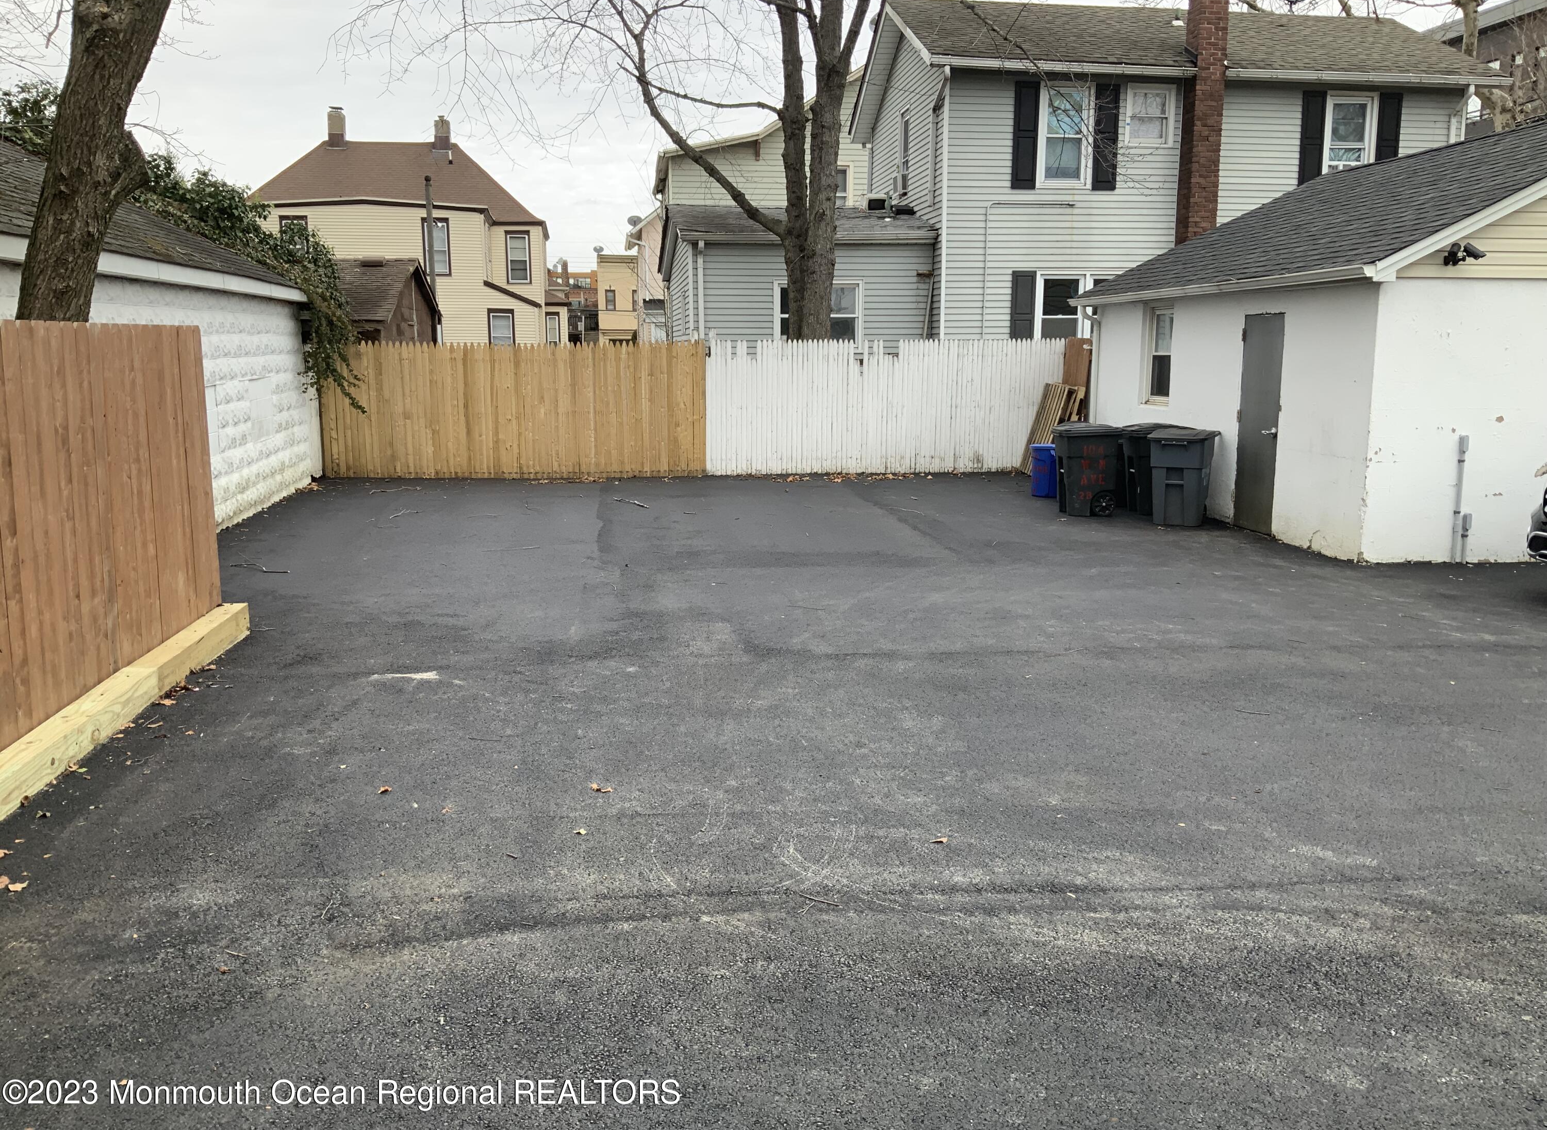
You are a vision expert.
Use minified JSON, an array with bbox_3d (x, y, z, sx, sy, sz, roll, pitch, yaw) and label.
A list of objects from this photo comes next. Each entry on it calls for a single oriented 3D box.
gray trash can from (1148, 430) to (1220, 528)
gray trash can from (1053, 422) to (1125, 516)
[{"bbox_3d":[4.147,-0.891,13.069,0.570,0.930,0.700,5,11,29],"label":"gray trash can"},{"bbox_3d":[3.377,-1.036,13.916,0.660,0.950,0.560,-1,9,-6],"label":"gray trash can"}]

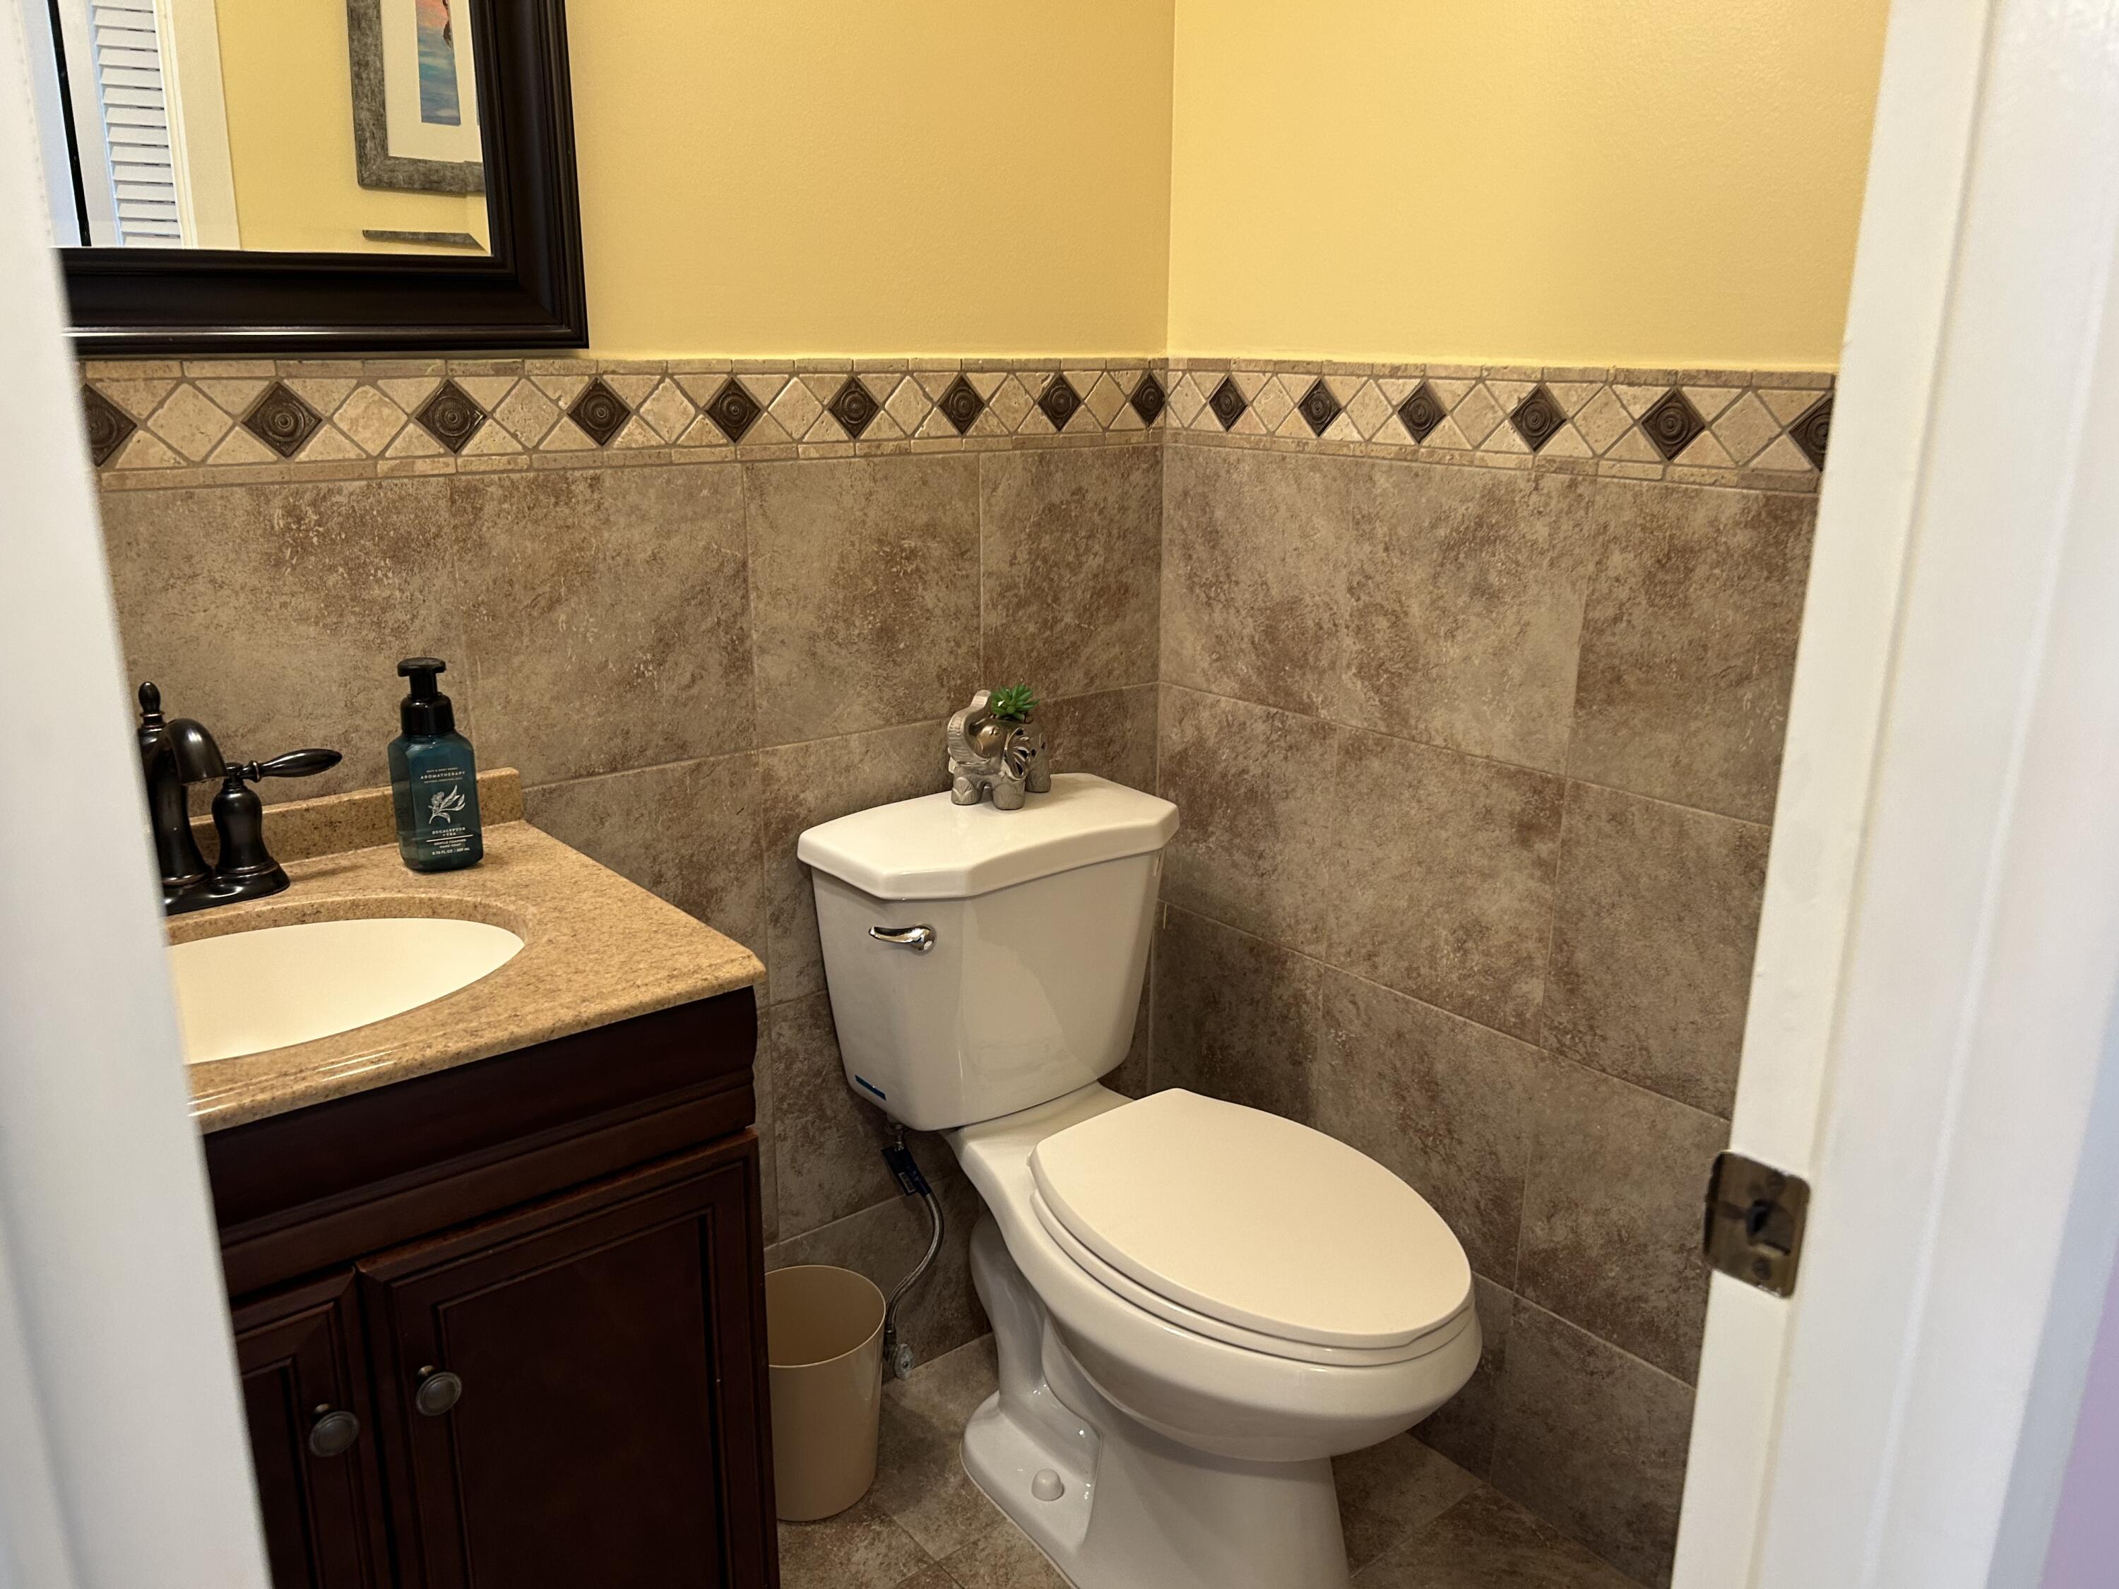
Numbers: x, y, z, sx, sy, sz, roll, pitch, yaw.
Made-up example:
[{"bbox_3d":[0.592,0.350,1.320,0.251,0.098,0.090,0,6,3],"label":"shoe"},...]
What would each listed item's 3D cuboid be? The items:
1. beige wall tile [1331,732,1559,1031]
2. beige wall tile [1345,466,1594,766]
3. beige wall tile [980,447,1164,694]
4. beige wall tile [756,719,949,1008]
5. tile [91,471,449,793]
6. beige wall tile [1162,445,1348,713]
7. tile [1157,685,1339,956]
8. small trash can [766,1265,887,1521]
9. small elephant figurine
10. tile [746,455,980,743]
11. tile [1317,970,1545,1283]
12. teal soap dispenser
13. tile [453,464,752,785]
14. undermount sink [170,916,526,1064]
[{"bbox_3d":[0.429,0.097,1.806,0.010,0.301,0.307,-12,20,-38],"label":"beige wall tile"},{"bbox_3d":[0.432,-0.200,1.732,0.010,0.305,0.305,-12,20,-38],"label":"beige wall tile"},{"bbox_3d":[0.018,-0.273,1.979,0.287,0.306,0.010,-12,20,-38],"label":"beige wall tile"},{"bbox_3d":[-0.217,0.071,1.891,0.305,0.305,0.010,-12,20,-38],"label":"beige wall tile"},{"bbox_3d":[-0.689,-0.122,1.432,0.305,0.305,0.010,-12,20,-38],"label":"tile"},{"bbox_3d":[0.235,-0.267,1.963,0.010,0.305,0.305,-12,20,-38],"label":"beige wall tile"},{"bbox_3d":[0.233,0.030,2.036,0.010,0.301,0.307,-12,20,-38],"label":"tile"},{"bbox_3d":[-0.297,0.709,1.867,0.200,0.220,0.200,0,16,0],"label":"small trash can"},{"bbox_3d":[-0.073,-0.057,1.877,0.085,0.132,0.121,9,18,29],"label":"small elephant figurine"},{"bbox_3d":[-0.213,-0.223,1.796,0.305,0.306,0.010,-12,20,-38],"label":"tile"},{"bbox_3d":[0.428,0.390,1.899,0.010,0.305,0.305,-12,20,-38],"label":"tile"},{"bbox_3d":[-0.561,-0.027,1.423,0.064,0.182,0.058,-9,18,-30],"label":"teal soap dispenser"},{"bbox_3d":[-0.450,-0.172,1.609,0.303,0.306,0.010,-12,20,-38],"label":"tile"},{"bbox_3d":[-0.609,0.221,1.216,0.430,0.140,0.320,-12,20,-38],"label":"undermount sink"}]

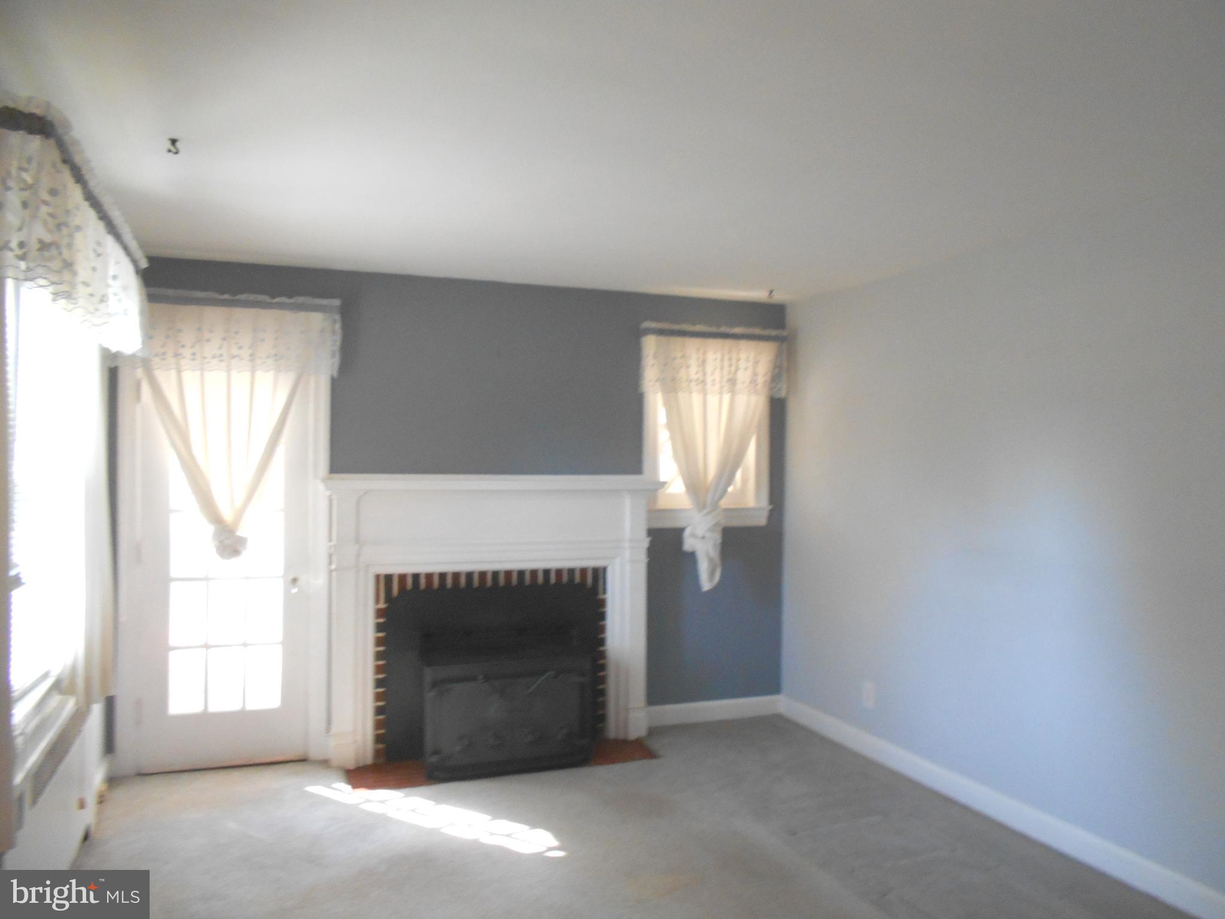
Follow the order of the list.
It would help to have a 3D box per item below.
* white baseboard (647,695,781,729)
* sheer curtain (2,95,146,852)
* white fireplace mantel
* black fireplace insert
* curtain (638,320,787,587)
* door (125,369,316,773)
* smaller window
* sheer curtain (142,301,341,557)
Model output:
[{"bbox_3d":[0.609,1.457,5.353,0.870,0.115,0.022,1,0,-20],"label":"white baseboard"},{"bbox_3d":[-1.751,0.073,3.000,0.210,1.810,1.600,1,0,-20],"label":"sheer curtain"},{"bbox_3d":[-0.605,0.795,4.780,1.745,1.420,0.270,1,0,-20],"label":"white fireplace mantel"},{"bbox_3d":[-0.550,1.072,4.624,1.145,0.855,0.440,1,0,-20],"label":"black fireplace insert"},{"bbox_3d":[0.585,-0.001,5.283,0.890,1.495,0.130,1,0,-20],"label":"curtain"},{"bbox_3d":[-1.866,0.476,4.459,0.790,2.025,0.060,1,0,-20],"label":"door"},{"bbox_3d":[0.550,-0.061,5.334,0.800,0.905,0.110,1,0,-20],"label":"smaller window"},{"bbox_3d":[-1.831,-0.157,4.393,1.010,1.250,0.130,1,0,-20],"label":"sheer curtain"}]

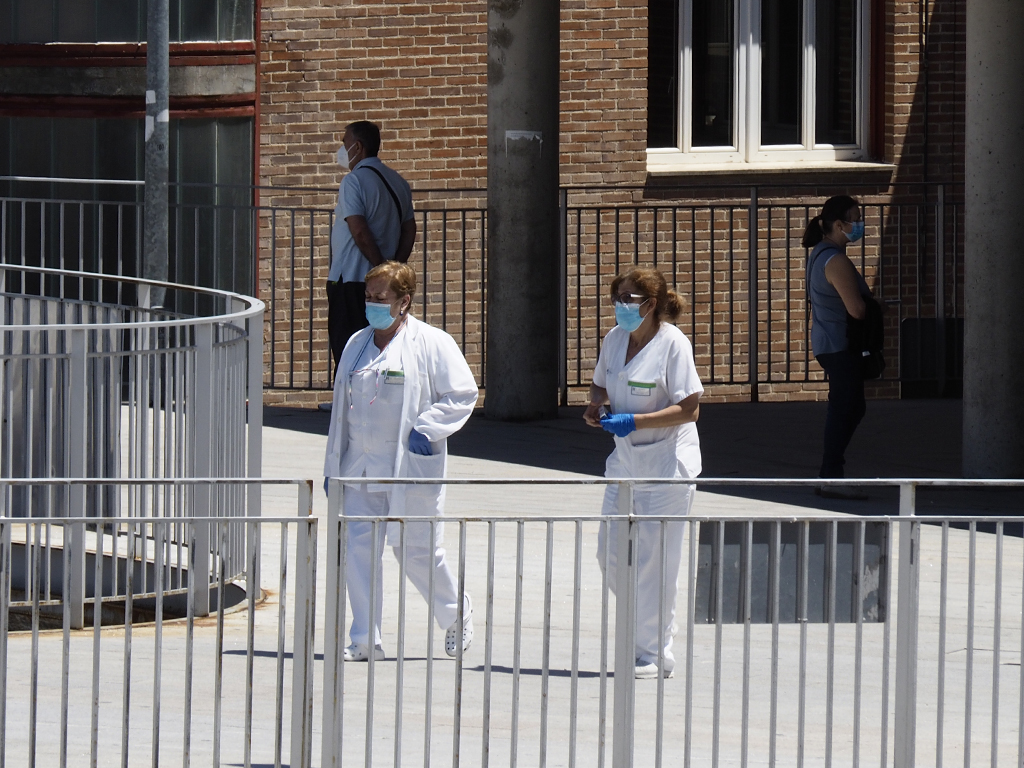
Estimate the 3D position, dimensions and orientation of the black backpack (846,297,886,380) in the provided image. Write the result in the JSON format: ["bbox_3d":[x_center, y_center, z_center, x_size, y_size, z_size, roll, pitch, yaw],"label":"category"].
[{"bbox_3d":[1.821,-0.234,45.600,0.200,0.430,0.280,0,3,-9],"label":"black backpack"}]

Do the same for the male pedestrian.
[{"bbox_3d":[-0.855,-0.698,52.500,0.540,1.710,0.420,-3,4,-41],"label":"male pedestrian"}]

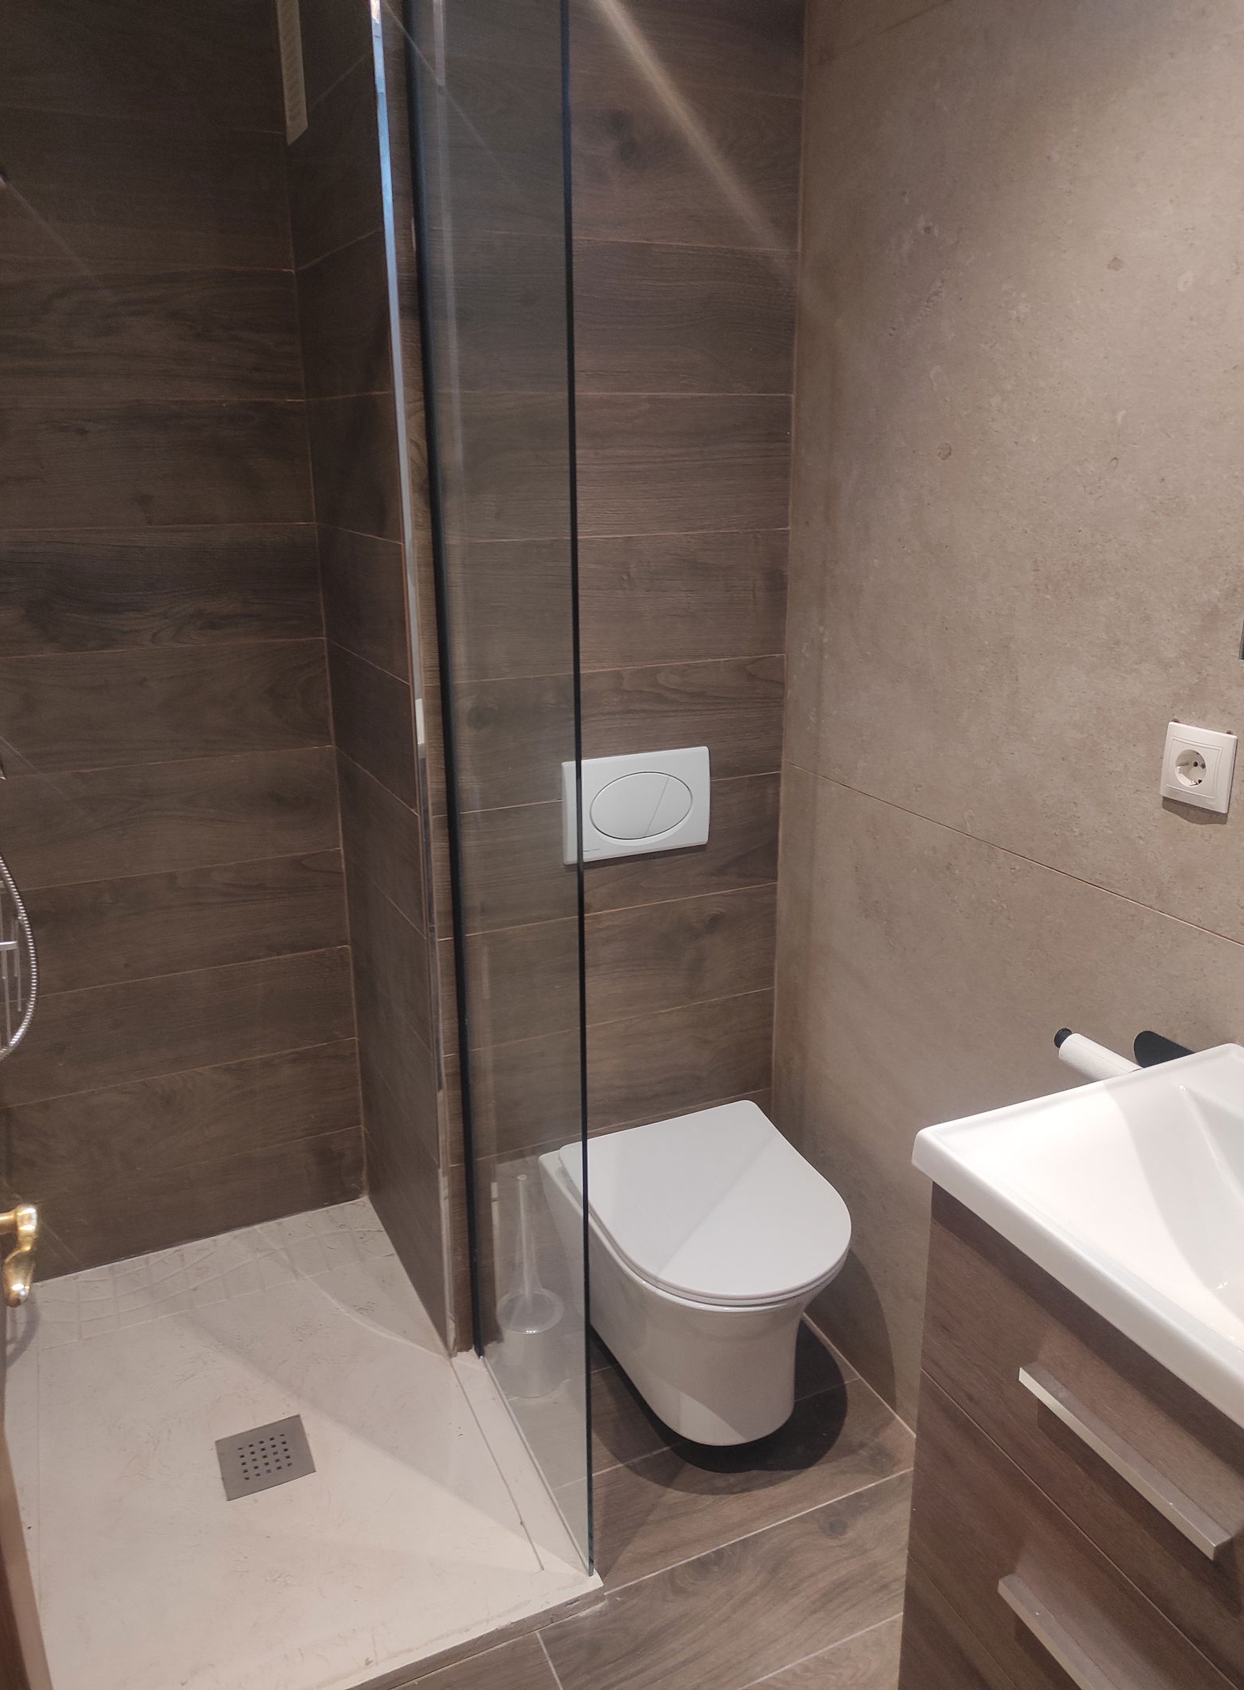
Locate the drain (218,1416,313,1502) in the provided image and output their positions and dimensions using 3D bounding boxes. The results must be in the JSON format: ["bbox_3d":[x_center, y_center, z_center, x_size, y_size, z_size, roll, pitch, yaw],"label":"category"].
[{"bbox_3d":[-0.549,0.946,1.880,0.128,0.008,0.126,-8,20,-24],"label":"drain"}]

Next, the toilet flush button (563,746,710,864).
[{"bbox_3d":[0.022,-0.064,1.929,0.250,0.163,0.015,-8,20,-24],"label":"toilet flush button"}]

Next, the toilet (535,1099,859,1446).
[{"bbox_3d":[0.142,0.717,1.965,0.380,0.367,0.491,-8,20,-24],"label":"toilet"}]

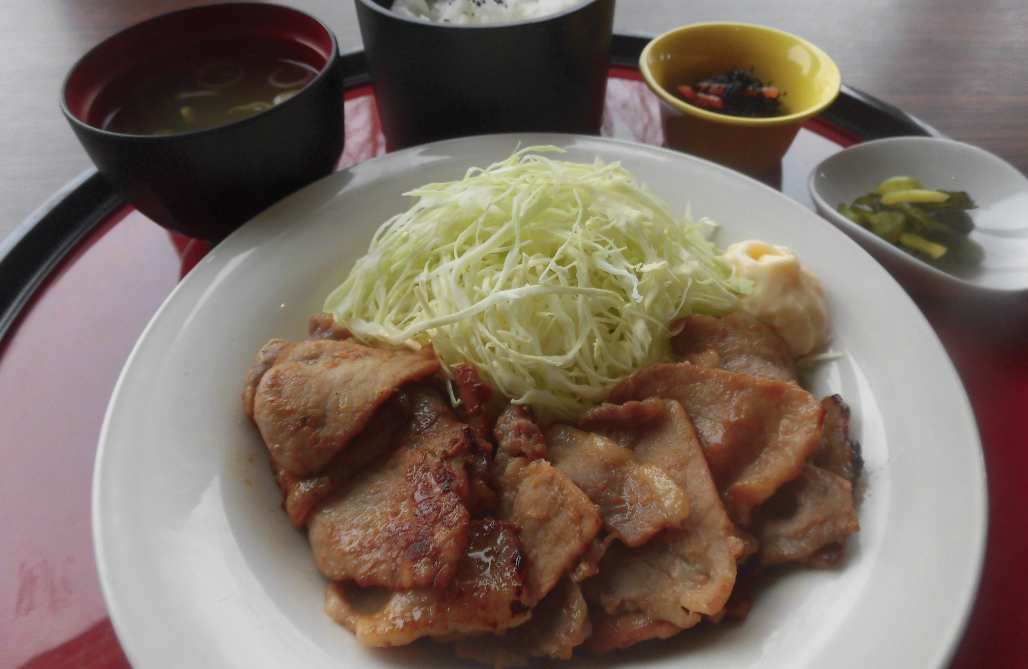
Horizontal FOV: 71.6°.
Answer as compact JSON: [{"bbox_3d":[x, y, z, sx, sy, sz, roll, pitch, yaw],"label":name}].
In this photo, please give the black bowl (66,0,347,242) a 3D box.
[{"bbox_3d":[-0.127,-0.088,0.318,0.109,0.070,0.109,-3,48,0],"label":"black bowl"}]

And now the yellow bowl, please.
[{"bbox_3d":[0.103,-0.108,0.343,0.090,0.044,0.090,-1,48,1],"label":"yellow bowl"}]

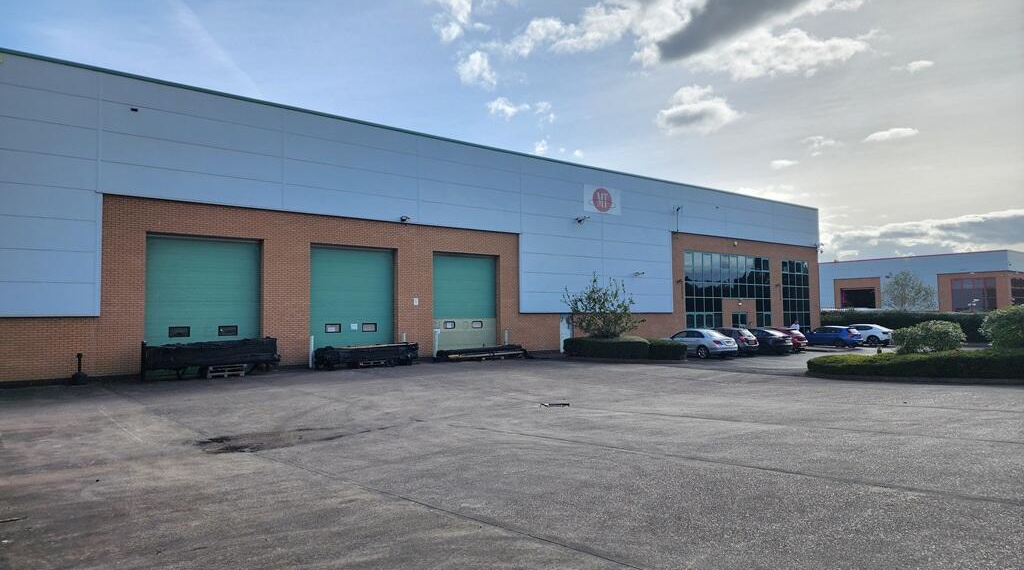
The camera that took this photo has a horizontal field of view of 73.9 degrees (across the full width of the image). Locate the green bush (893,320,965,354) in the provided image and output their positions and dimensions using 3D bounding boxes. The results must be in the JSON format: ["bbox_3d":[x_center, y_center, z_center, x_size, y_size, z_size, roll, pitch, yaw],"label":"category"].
[{"bbox_3d":[16.212,2.225,26.543,2.700,1.750,2.600,2,-4,-40],"label":"green bush"}]

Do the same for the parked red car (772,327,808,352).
[{"bbox_3d":[15.282,3.212,40.402,1.780,1.460,4.250,2,-4,-40],"label":"parked red car"}]

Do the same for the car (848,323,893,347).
[{"bbox_3d":[25.426,3.625,50.164,1.860,1.540,4.500,2,-4,-40],"label":"car"}]

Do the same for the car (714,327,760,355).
[{"bbox_3d":[11.218,3.036,37.096,1.760,1.480,4.150,2,-4,-40],"label":"car"}]

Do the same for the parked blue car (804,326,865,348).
[{"bbox_3d":[22.164,3.593,47.827,1.800,1.450,4.300,2,-4,-40],"label":"parked blue car"}]

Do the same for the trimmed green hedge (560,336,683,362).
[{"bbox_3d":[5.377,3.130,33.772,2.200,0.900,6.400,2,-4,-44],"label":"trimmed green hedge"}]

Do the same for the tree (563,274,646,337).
[{"bbox_3d":[4.629,1.553,34.701,4.000,4.100,3.800,-1,-3,0],"label":"tree"}]

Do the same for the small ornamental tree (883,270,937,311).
[{"bbox_3d":[40.857,1.828,70.164,5.400,6.700,5.200,2,-4,-40],"label":"small ornamental tree"}]

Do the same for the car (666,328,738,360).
[{"bbox_3d":[9.138,2.941,34.772,1.810,1.430,4.650,2,-4,-40],"label":"car"}]

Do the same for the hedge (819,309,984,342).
[{"bbox_3d":[33.157,3.499,57.556,1.600,2.300,14.500,2,-4,-40],"label":"hedge"}]

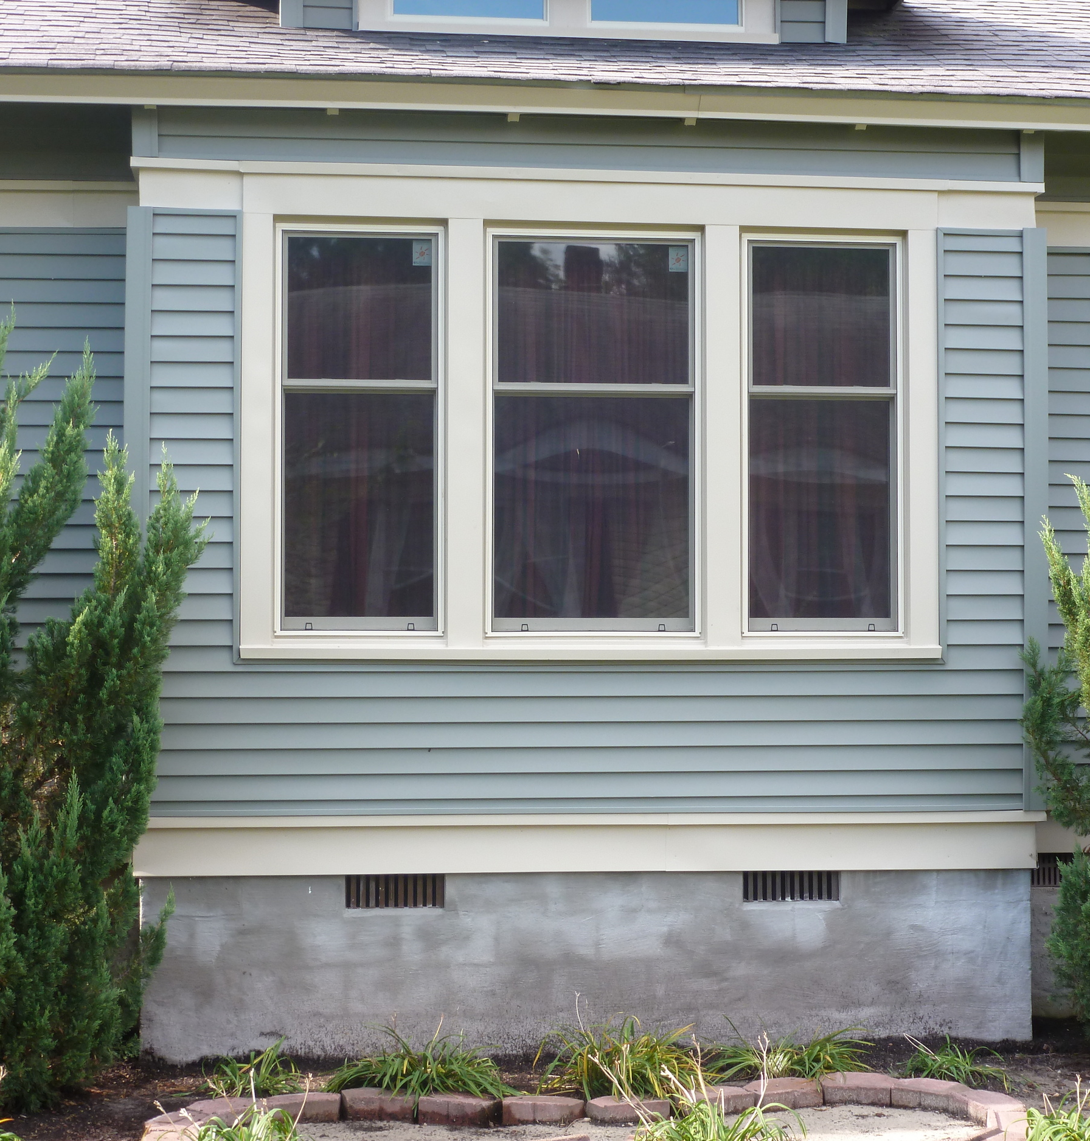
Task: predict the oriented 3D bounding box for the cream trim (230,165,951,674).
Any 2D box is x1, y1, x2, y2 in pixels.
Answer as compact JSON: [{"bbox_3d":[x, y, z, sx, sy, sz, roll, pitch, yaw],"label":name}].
[{"bbox_3d":[0.211,-0.614,8.684,2.878,1.949,0.100,0,-2,-7],"label":"cream trim"}]

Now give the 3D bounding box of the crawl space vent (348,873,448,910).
[{"bbox_3d":[-0.594,1.274,8.570,0.396,0.132,0.050,0,-2,-7],"label":"crawl space vent"}]

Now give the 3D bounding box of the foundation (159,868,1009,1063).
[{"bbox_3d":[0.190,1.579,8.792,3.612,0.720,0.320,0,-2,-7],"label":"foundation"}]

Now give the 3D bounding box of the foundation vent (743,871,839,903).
[{"bbox_3d":[0.998,1.284,8.764,0.399,0.125,0.050,0,-2,-7],"label":"foundation vent"}]

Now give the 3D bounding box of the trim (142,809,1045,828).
[{"bbox_3d":[0.208,0.994,8.606,3.701,0.046,0.050,0,-2,-7],"label":"trim"}]

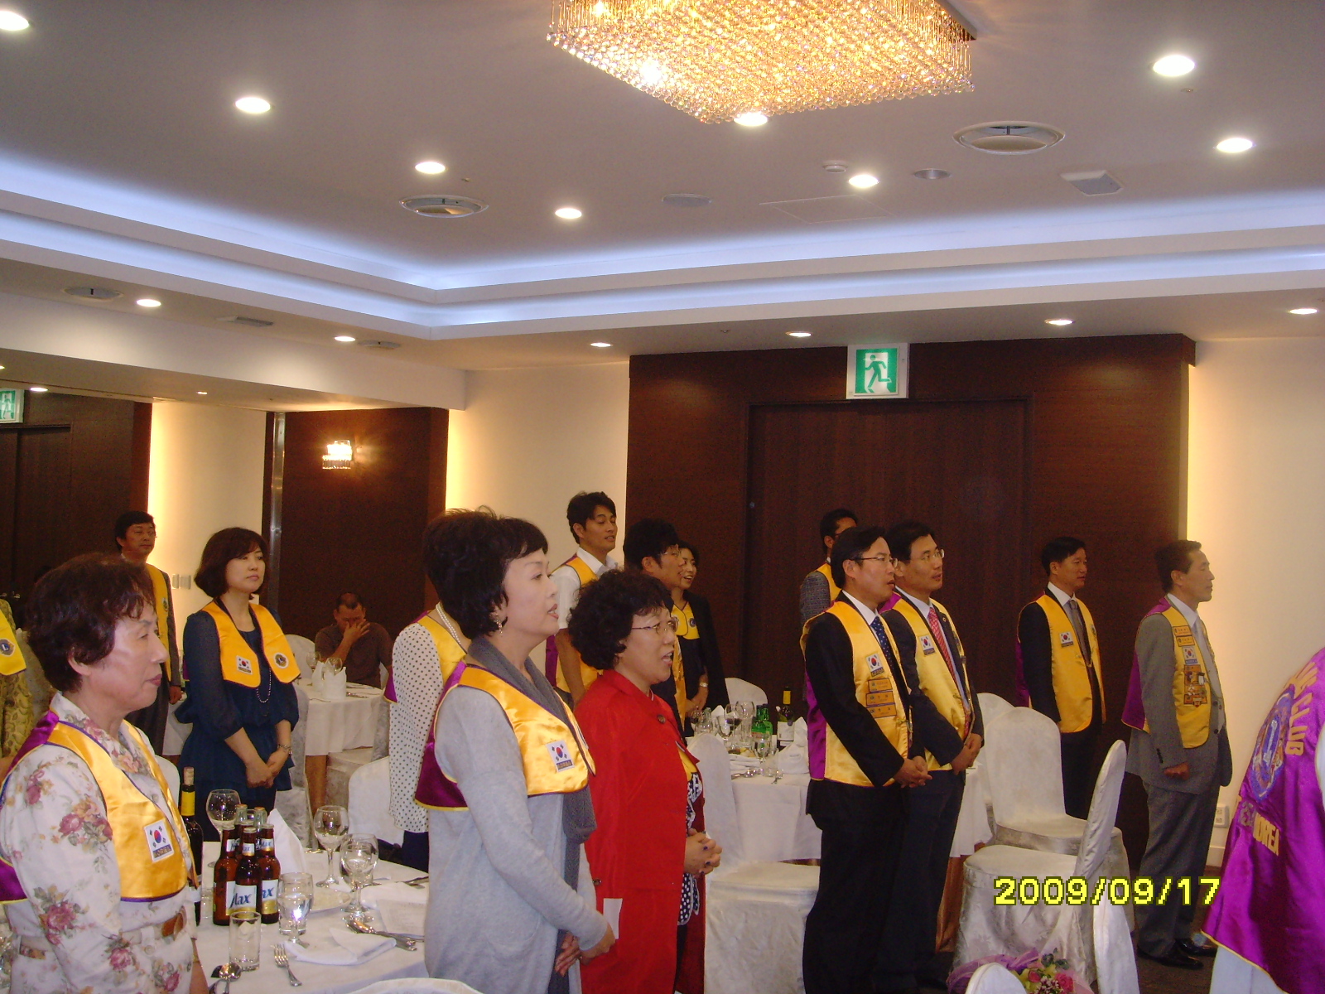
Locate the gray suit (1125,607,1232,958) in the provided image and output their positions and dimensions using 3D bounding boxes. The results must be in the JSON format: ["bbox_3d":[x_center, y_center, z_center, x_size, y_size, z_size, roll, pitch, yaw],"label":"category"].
[{"bbox_3d":[2.120,1.151,6.120,0.380,1.420,0.510,1,-2,36],"label":"gray suit"}]

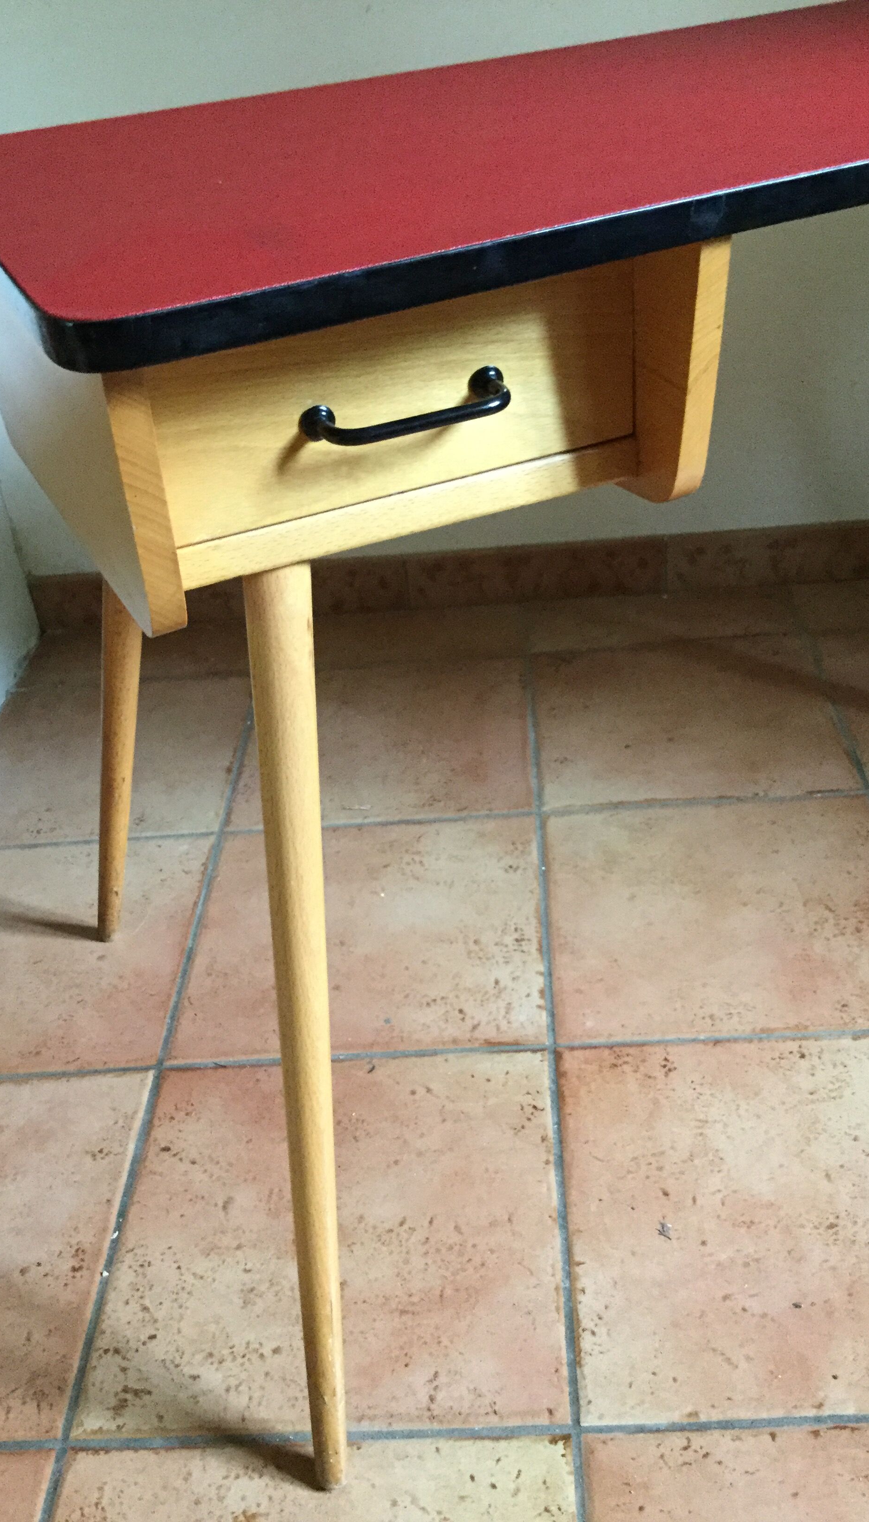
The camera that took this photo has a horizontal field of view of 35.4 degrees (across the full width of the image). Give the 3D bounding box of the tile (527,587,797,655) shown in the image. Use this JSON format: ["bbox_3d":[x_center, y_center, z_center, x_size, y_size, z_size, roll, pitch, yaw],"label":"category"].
[{"bbox_3d":[0.292,-0.180,1.777,0.336,0.012,0.142,-4,34,4],"label":"tile"}]

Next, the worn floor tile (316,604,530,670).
[{"bbox_3d":[-0.049,-0.158,1.803,0.336,0.012,0.142,-4,34,4],"label":"worn floor tile"}]

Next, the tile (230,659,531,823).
[{"bbox_3d":[-0.055,-0.023,1.600,0.336,0.012,0.332,-4,34,4],"label":"tile"}]

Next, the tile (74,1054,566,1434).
[{"bbox_3d":[-0.073,0.353,1.036,0.336,0.012,0.332,-4,34,4],"label":"tile"}]

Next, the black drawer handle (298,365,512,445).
[{"bbox_3d":[-0.009,-0.164,0.641,0.105,0.017,0.029,-18,35,-16],"label":"black drawer handle"}]

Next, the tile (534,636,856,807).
[{"bbox_3d":[0.285,-0.045,1.574,0.336,0.012,0.332,-4,34,4],"label":"tile"}]

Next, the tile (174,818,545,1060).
[{"bbox_3d":[-0.064,0.165,1.318,0.336,0.012,0.332,-4,34,4],"label":"tile"}]

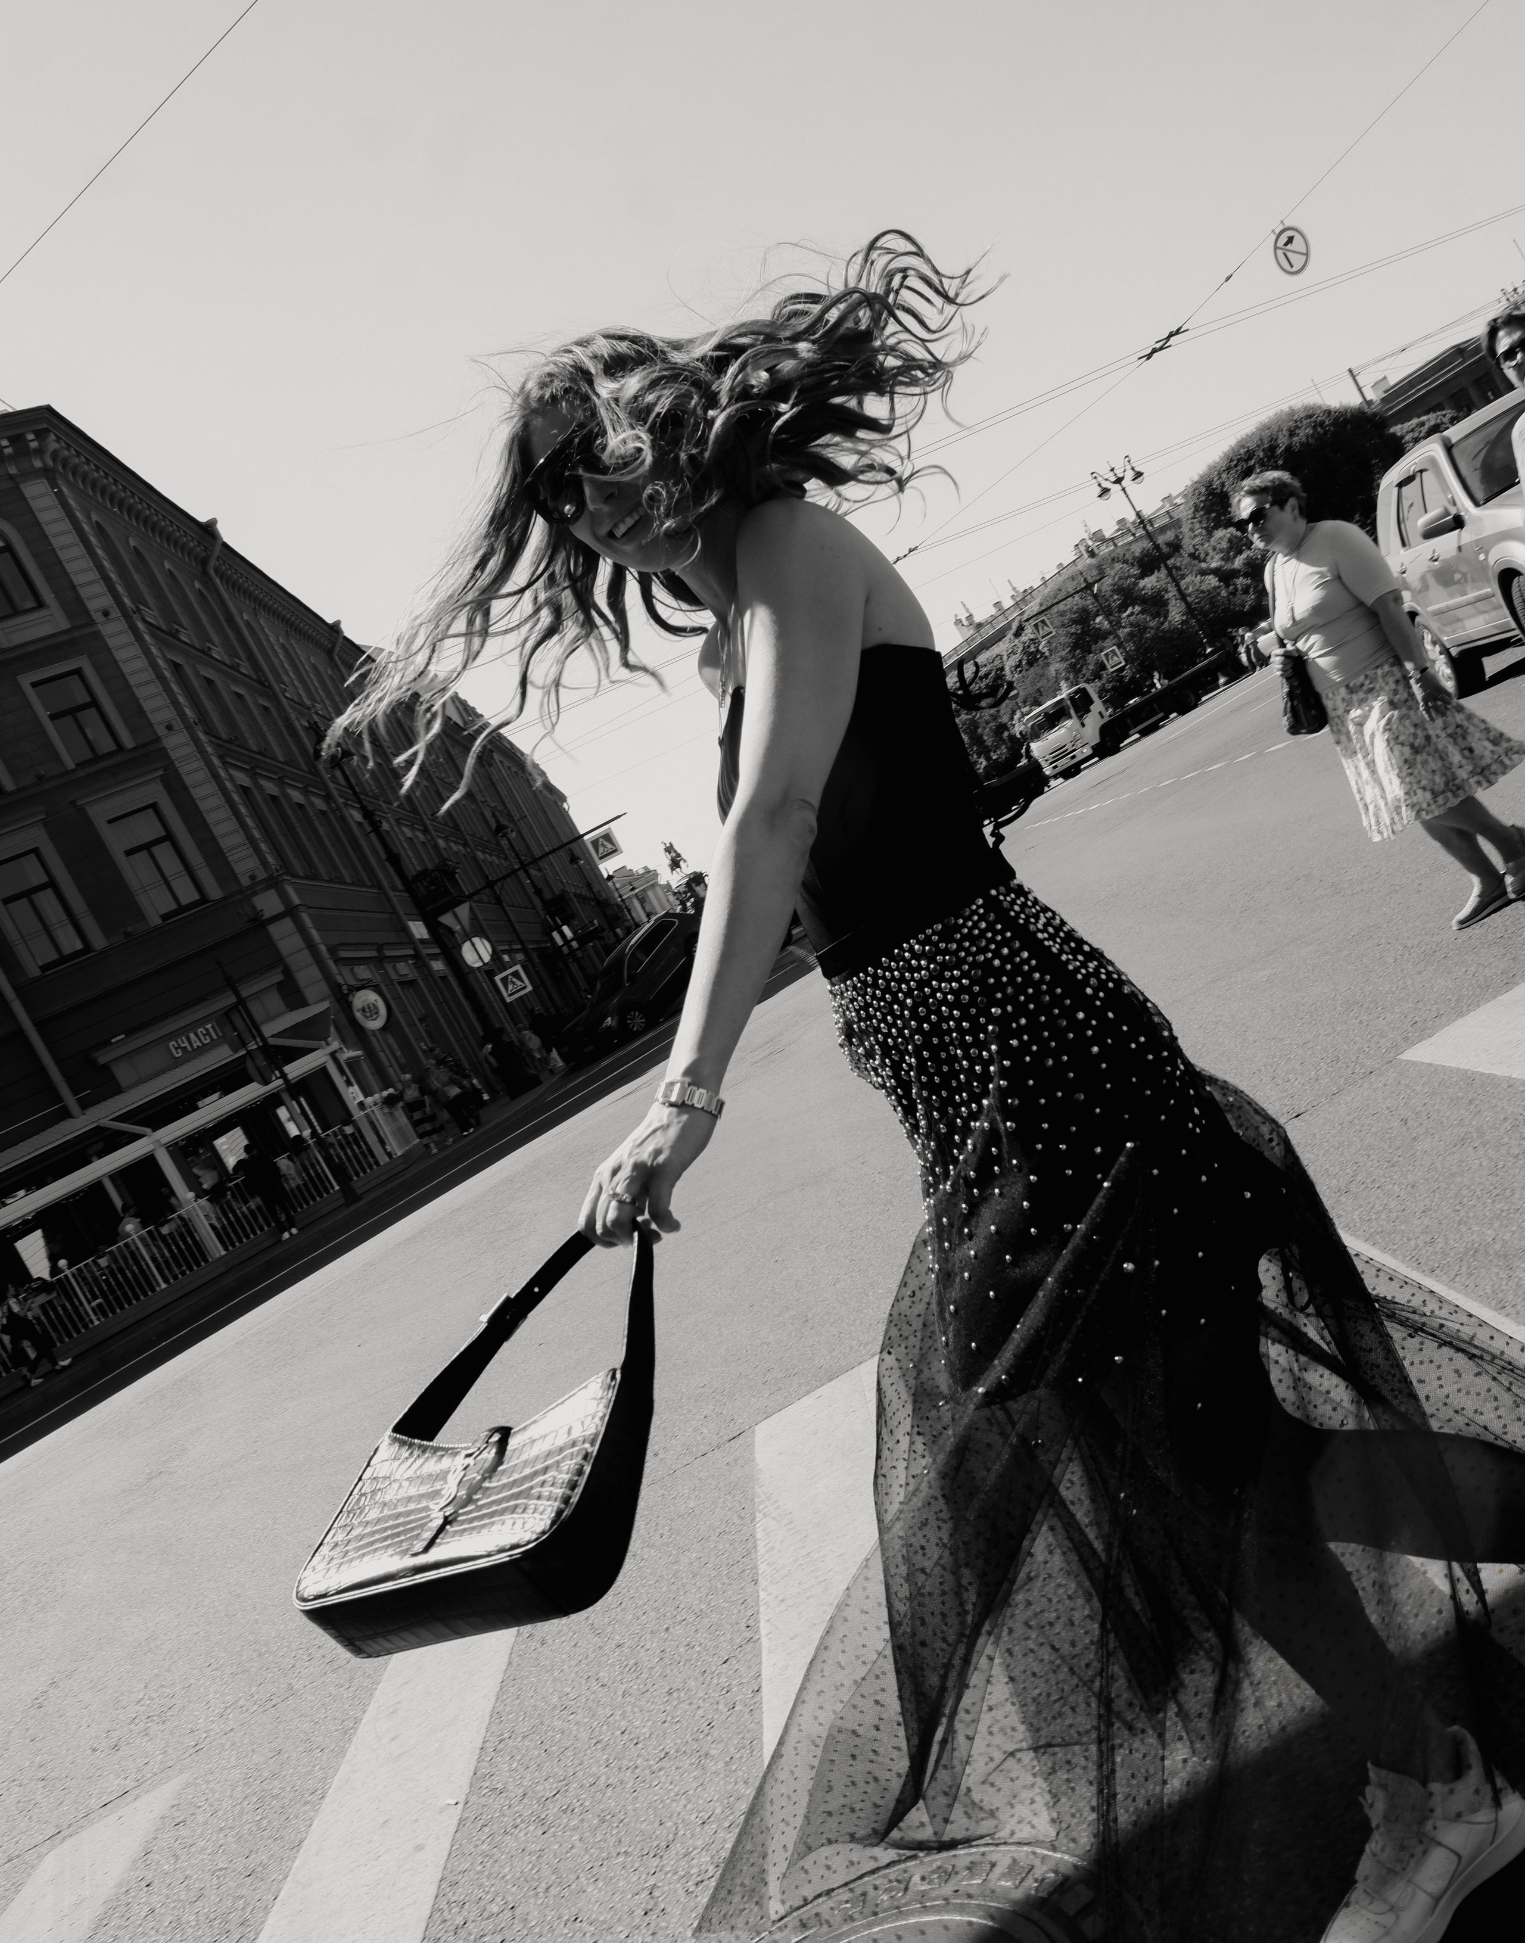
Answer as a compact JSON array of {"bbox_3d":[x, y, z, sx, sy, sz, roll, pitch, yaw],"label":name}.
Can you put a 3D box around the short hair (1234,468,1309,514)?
[{"bbox_3d":[1.767,-1.633,5.950,0.230,0.190,0.180,-29,1,-16],"label":"short hair"}]

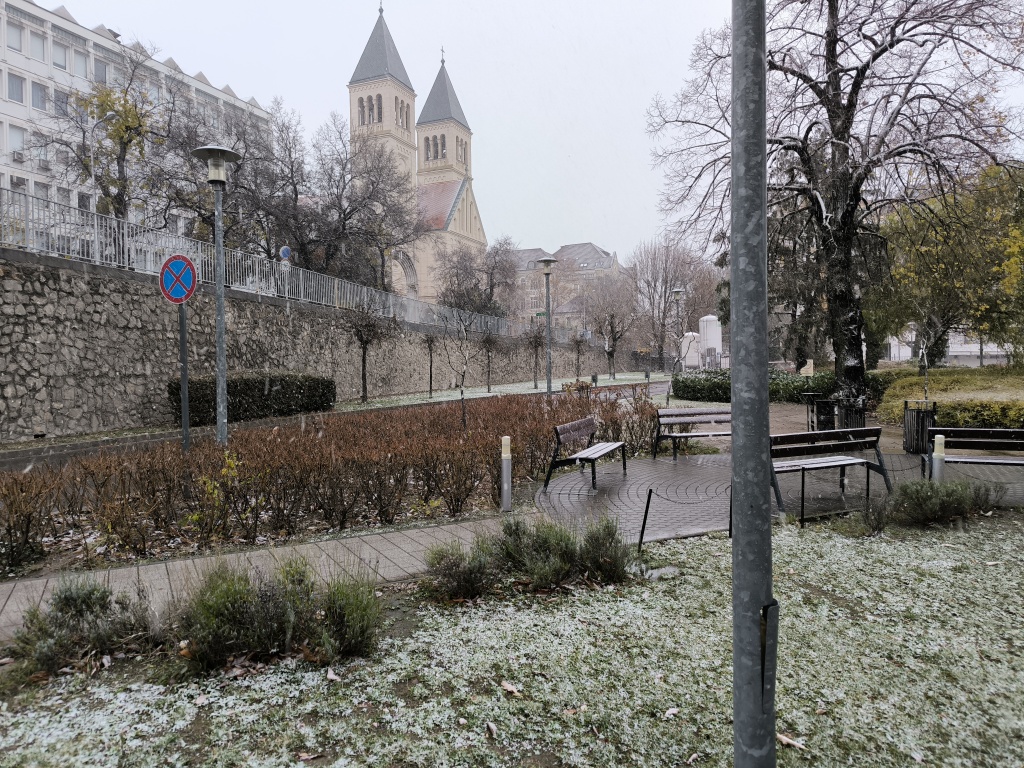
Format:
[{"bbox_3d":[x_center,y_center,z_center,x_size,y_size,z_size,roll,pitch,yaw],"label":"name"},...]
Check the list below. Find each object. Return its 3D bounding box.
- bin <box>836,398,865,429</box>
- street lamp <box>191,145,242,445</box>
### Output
[{"bbox_3d":[6.461,0.751,13.500,0.500,0.930,0.500,0,1,27],"label":"bin"},{"bbox_3d":[-3.907,-0.924,9.500,0.630,4.549,0.630,0,1,24],"label":"street lamp"}]

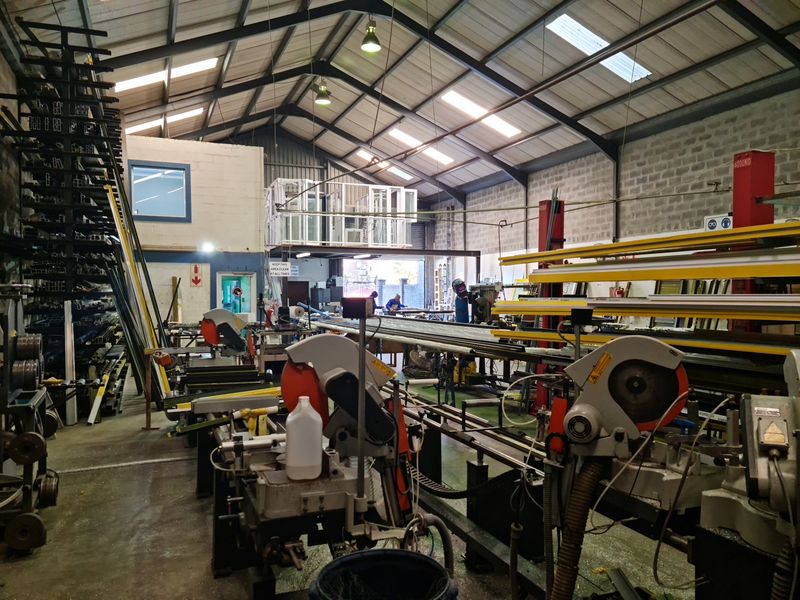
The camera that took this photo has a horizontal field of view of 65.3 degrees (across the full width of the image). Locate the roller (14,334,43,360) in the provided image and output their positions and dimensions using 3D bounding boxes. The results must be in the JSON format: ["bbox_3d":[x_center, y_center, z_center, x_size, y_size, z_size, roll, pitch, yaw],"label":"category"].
[{"bbox_3d":[-2.830,0.365,4.750,0.170,0.210,0.210,0,1,-21],"label":"roller"}]

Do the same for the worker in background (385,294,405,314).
[{"bbox_3d":[-0.160,0.570,22.000,0.580,1.500,0.580,1,1,38],"label":"worker in background"}]

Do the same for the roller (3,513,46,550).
[{"bbox_3d":[-2.220,1.375,3.700,0.215,0.215,0.080,0,1,-14],"label":"roller"}]

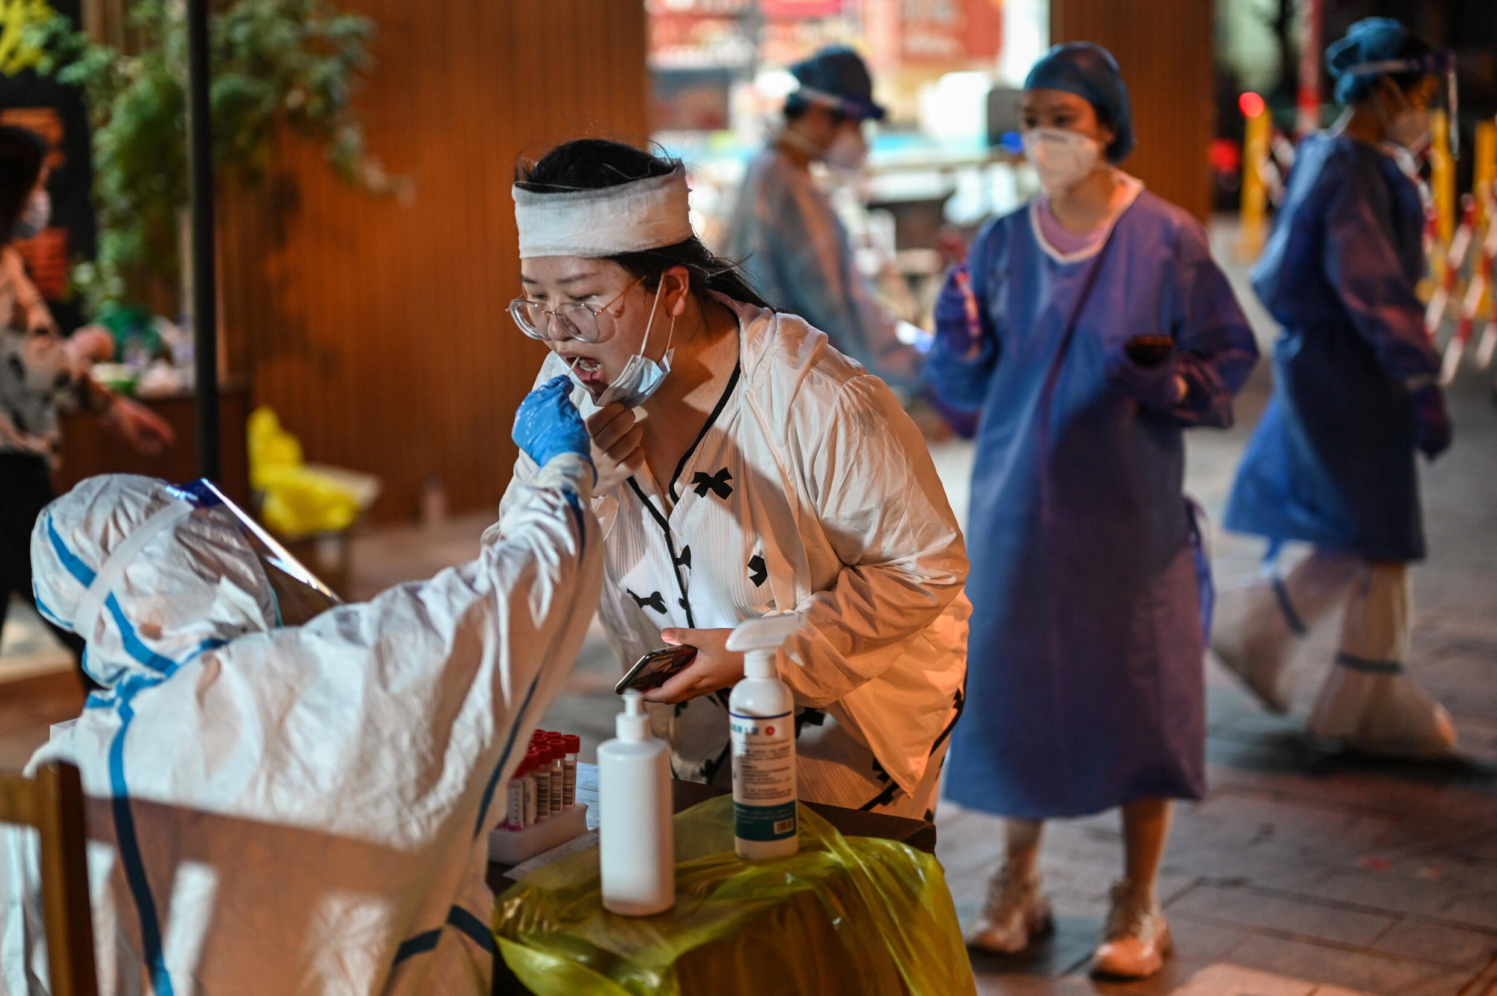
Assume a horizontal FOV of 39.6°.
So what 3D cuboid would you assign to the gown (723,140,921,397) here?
[{"bbox_3d":[0.182,-0.293,5.037,0.460,1.120,0.500,2,11,11],"label":"gown"}]

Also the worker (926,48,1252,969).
[{"bbox_3d":[0.597,0.028,3.623,0.560,1.620,0.440,4,12,23],"label":"worker"}]

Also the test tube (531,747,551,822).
[{"bbox_3d":[-0.211,0.306,2.154,0.017,0.097,0.017,0,11,6],"label":"test tube"}]

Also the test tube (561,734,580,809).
[{"bbox_3d":[-0.187,0.296,2.188,0.017,0.097,0.017,0,11,6],"label":"test tube"}]

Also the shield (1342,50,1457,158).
[{"bbox_3d":[1.447,-0.876,4.631,0.250,0.235,0.200,-7,10,6],"label":"shield"}]

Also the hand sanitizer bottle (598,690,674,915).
[{"bbox_3d":[-0.107,0.289,2.001,0.072,0.212,0.074,-3,11,-11],"label":"hand sanitizer bottle"}]

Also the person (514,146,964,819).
[{"bbox_3d":[0.029,0.337,2.378,0.520,1.490,0.600,8,14,37],"label":"person"}]

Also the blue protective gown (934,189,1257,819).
[{"bbox_3d":[0.597,0.023,3.622,0.560,1.120,0.420,4,12,23],"label":"blue protective gown"}]

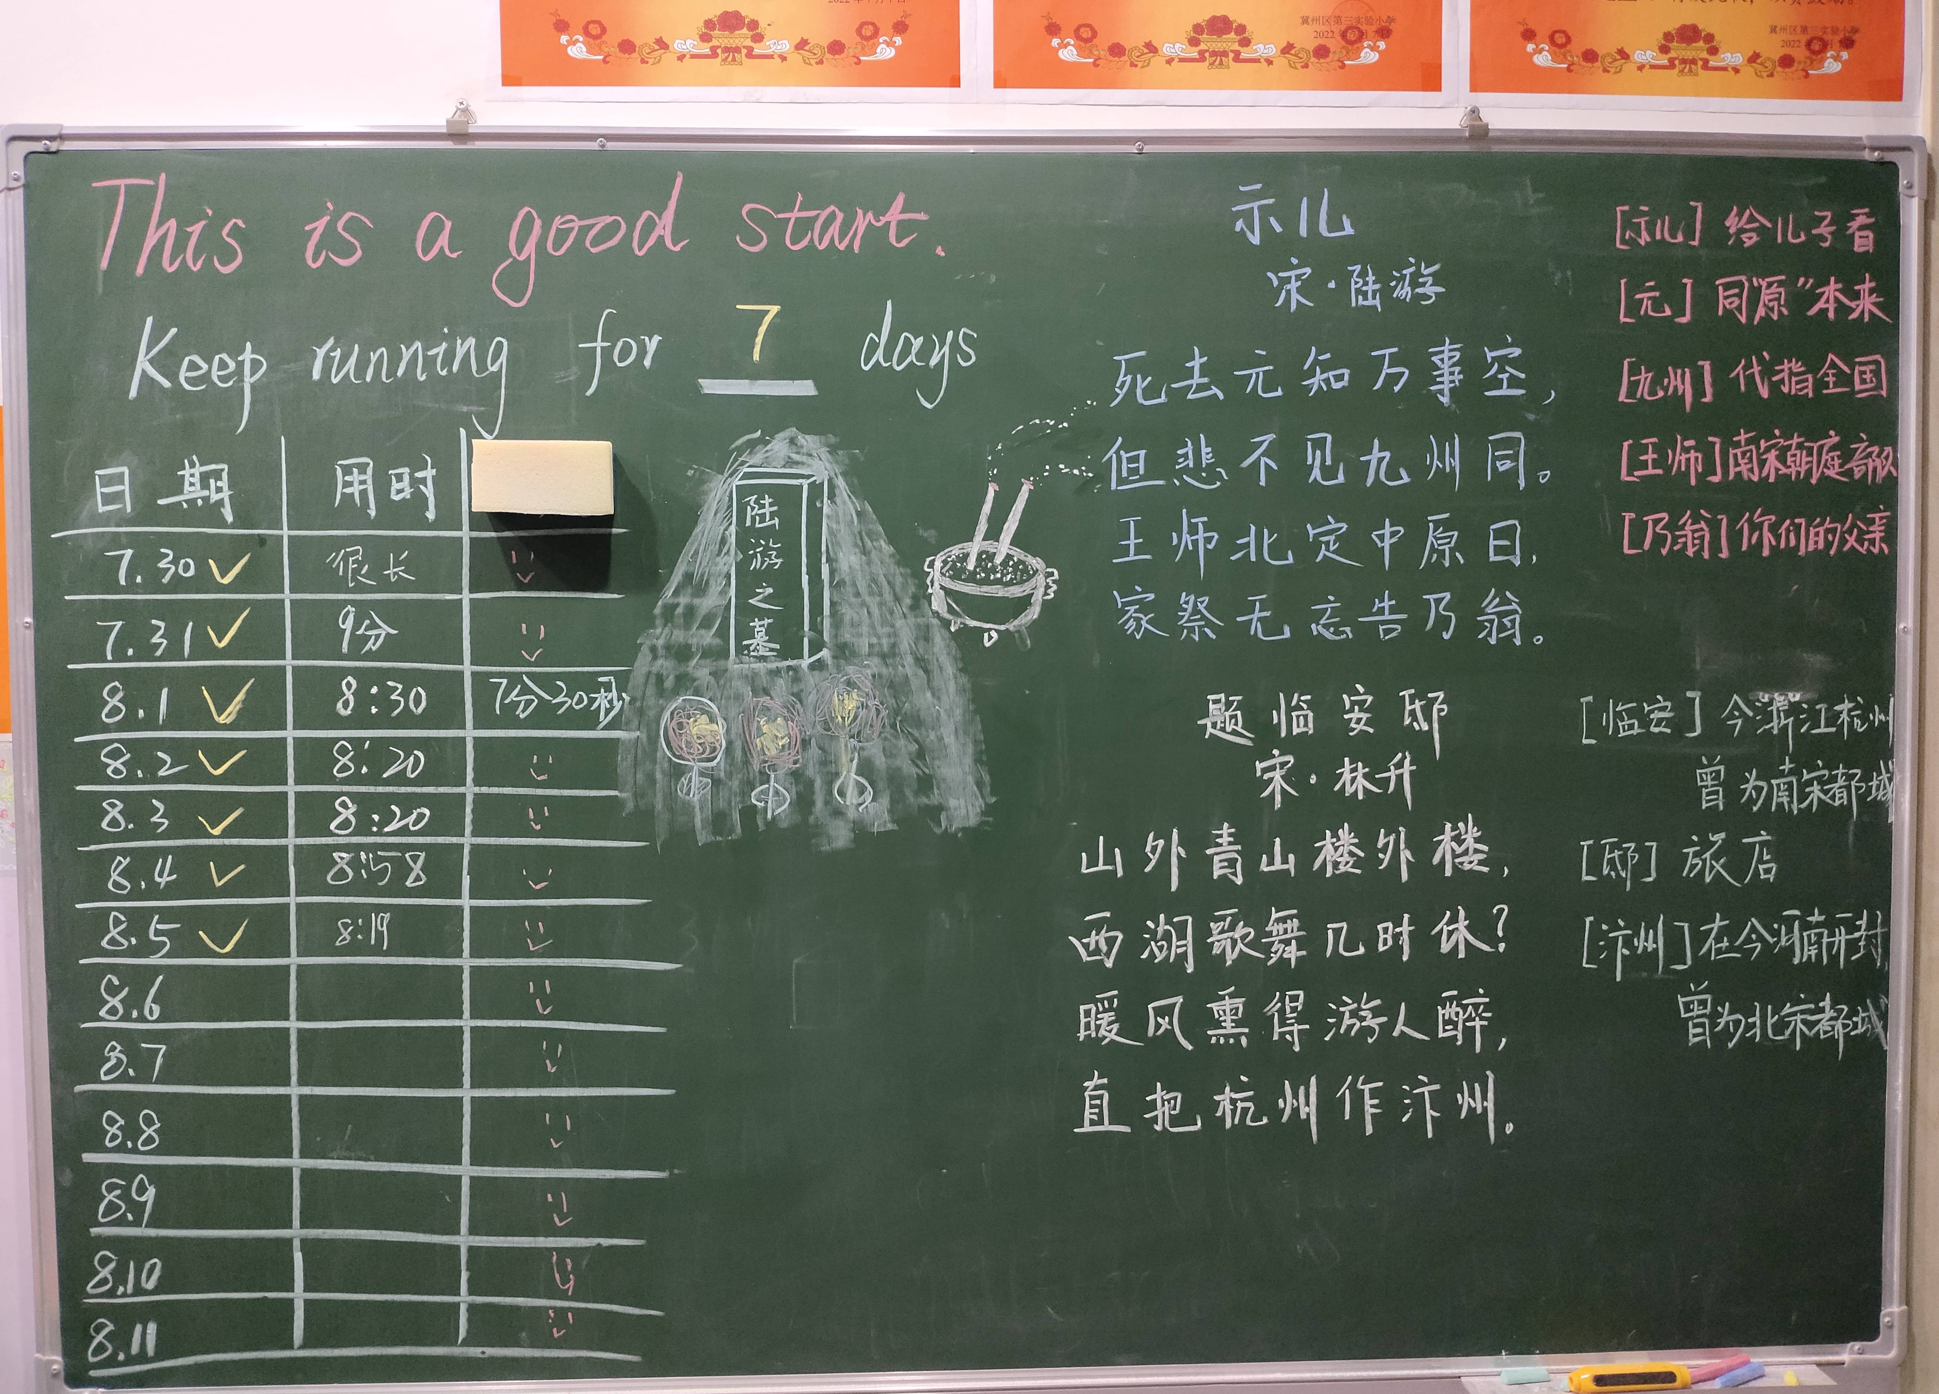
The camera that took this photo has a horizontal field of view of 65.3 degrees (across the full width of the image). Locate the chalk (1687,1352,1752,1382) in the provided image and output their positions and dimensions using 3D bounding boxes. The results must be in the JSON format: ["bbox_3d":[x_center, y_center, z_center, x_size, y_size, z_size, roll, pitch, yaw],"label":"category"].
[{"bbox_3d":[0.476,0.426,0.960,0.054,0.009,0.009,-1,2,-26],"label":"chalk"}]

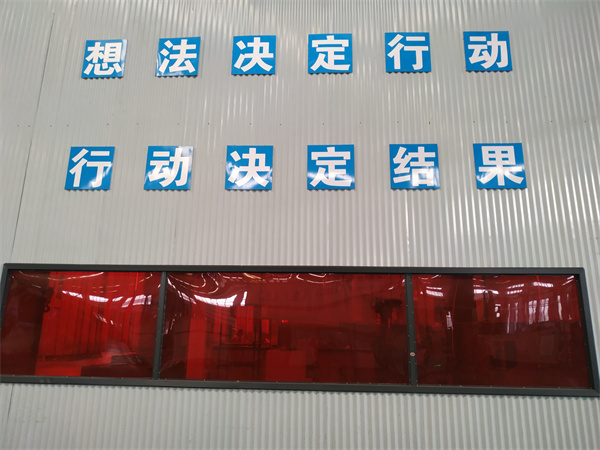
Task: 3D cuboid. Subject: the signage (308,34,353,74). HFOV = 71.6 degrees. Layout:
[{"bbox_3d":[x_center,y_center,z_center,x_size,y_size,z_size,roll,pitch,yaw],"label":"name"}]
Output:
[{"bbox_3d":[0.346,-1.963,4.778,0.505,0.505,0.025,0,-13,3],"label":"signage"}]

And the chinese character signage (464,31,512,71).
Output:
[{"bbox_3d":[2.103,-1.950,4.678,0.505,0.505,0.025,0,-13,3],"label":"chinese character signage"}]

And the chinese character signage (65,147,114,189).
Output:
[{"bbox_3d":[-2.321,-0.629,4.614,0.505,0.505,0.025,0,-13,3],"label":"chinese character signage"}]

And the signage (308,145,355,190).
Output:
[{"bbox_3d":[0.330,-0.622,4.465,0.505,0.505,0.025,0,-13,3],"label":"signage"}]

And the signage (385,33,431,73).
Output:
[{"bbox_3d":[1.222,-1.959,4.729,0.505,0.505,0.025,0,-13,3],"label":"signage"}]

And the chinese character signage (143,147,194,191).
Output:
[{"bbox_3d":[-1.435,-0.625,4.563,0.505,0.505,0.025,0,-13,3],"label":"chinese character signage"}]

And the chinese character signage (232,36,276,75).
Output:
[{"bbox_3d":[-0.531,-1.967,4.828,0.505,0.505,0.025,0,-13,3],"label":"chinese character signage"}]

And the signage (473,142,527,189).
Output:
[{"bbox_3d":[2.091,-0.620,4.367,0.505,0.505,0.025,0,-13,3],"label":"signage"}]

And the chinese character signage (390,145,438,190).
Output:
[{"bbox_3d":[1.210,-0.620,4.416,0.505,0.505,0.025,0,-13,3],"label":"chinese character signage"}]

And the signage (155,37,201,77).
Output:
[{"bbox_3d":[-1.425,-1.965,4.877,0.505,0.505,0.025,0,-13,3],"label":"signage"}]

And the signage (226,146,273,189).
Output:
[{"bbox_3d":[-0.548,-0.621,4.513,0.505,0.505,0.025,0,-13,3],"label":"signage"}]

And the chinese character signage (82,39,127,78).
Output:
[{"bbox_3d":[-2.309,-1.967,4.926,0.505,0.505,0.025,0,-13,3],"label":"chinese character signage"}]

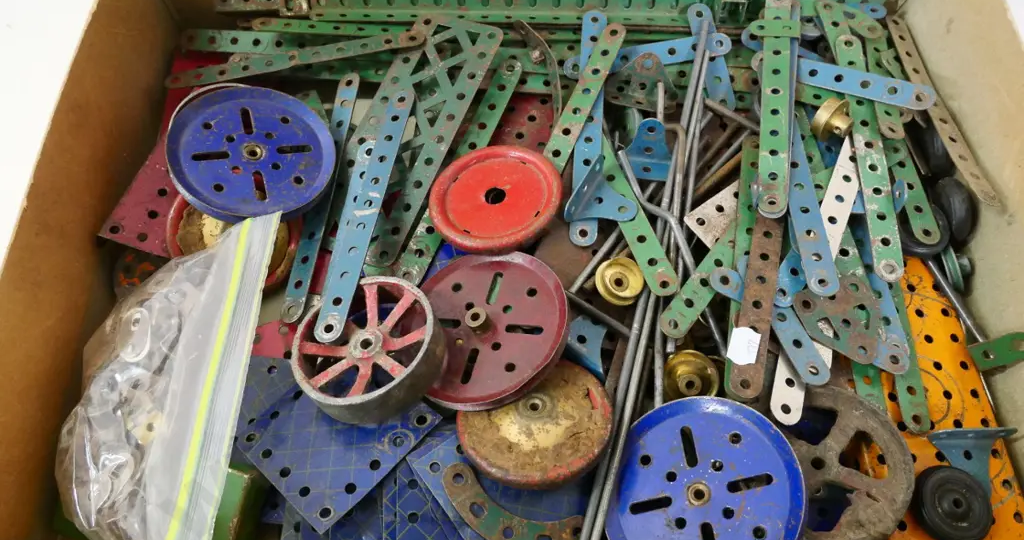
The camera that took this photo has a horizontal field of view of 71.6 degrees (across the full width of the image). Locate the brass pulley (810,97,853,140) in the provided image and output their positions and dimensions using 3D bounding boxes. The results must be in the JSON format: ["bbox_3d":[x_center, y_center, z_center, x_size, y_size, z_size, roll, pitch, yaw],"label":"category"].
[{"bbox_3d":[0.154,-0.071,0.339,0.023,0.023,0.012,-45,55,0],"label":"brass pulley"}]

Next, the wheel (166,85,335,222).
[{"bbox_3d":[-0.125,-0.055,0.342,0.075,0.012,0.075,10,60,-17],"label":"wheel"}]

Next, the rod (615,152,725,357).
[{"bbox_3d":[0.071,-0.010,0.317,0.013,0.004,0.107,-23,72,12],"label":"rod"}]

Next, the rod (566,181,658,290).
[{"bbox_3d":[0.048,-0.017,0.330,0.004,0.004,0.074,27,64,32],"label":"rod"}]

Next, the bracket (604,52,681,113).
[{"bbox_3d":[0.066,-0.093,0.352,0.038,0.013,0.027,9,72,-1],"label":"bracket"}]

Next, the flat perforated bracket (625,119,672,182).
[{"bbox_3d":[0.065,-0.057,0.336,0.037,0.025,0.013,4,50,4],"label":"flat perforated bracket"}]

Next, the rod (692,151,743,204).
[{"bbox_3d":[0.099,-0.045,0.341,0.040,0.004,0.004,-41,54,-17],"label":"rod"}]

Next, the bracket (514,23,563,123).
[{"bbox_3d":[0.015,-0.102,0.366,0.008,0.013,0.063,-12,73,-22],"label":"bracket"}]

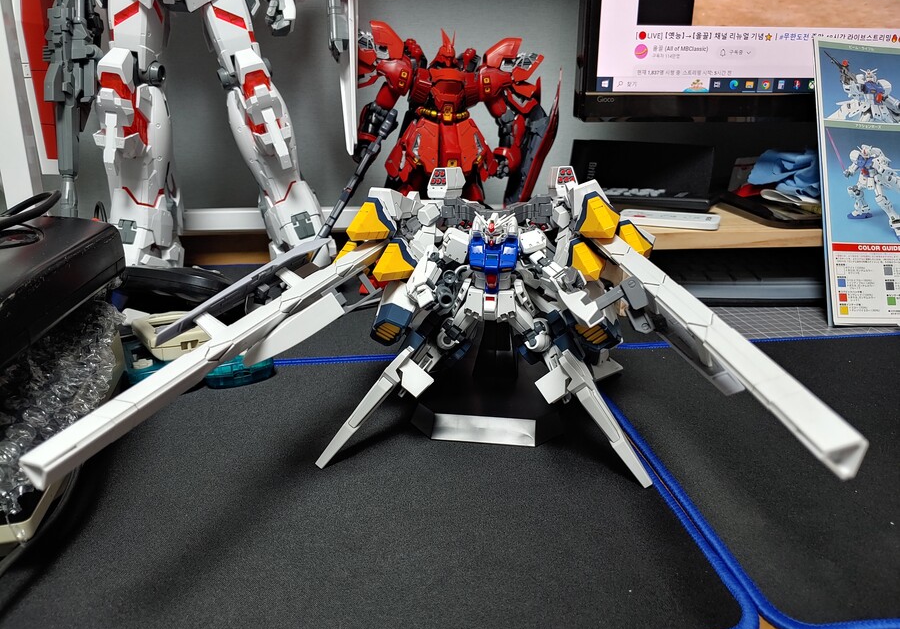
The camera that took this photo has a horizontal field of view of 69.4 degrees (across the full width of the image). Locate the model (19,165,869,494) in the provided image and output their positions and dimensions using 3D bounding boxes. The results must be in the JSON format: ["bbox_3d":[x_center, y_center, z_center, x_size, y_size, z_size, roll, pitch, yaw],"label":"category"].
[{"bbox_3d":[0.013,0.004,0.360,0.295,0.150,0.315,2,19,7],"label":"model"}]

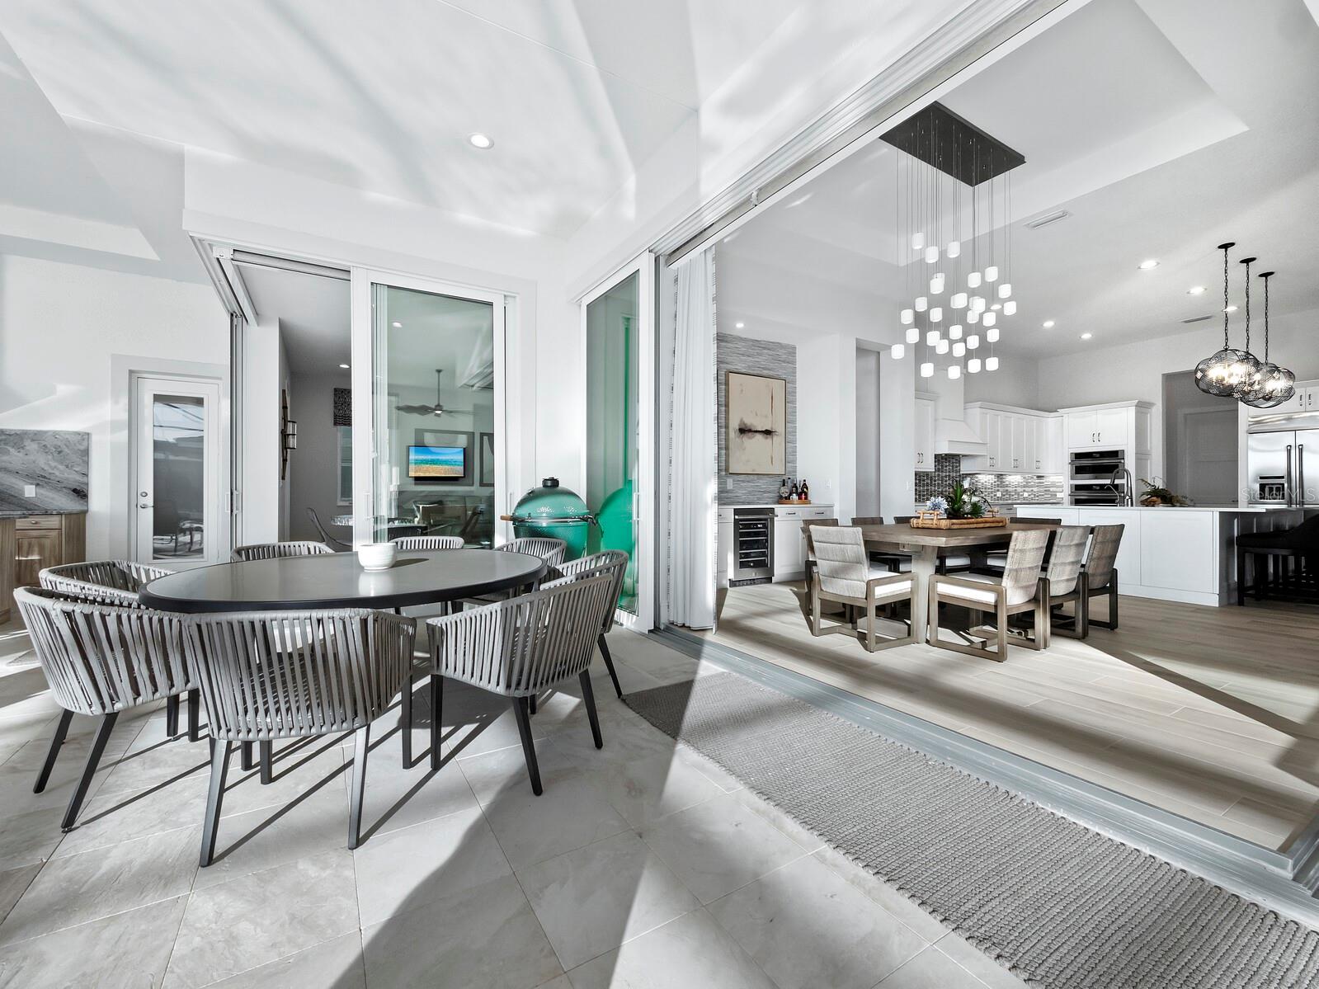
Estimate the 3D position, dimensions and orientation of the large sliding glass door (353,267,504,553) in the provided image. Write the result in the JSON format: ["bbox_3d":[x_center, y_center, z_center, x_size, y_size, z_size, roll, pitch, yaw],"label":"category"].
[{"bbox_3d":[-2.070,-0.425,4.886,1.300,3.030,0.070,0,0,-32],"label":"large sliding glass door"}]

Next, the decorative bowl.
[{"bbox_3d":[-1.418,0.316,2.685,0.180,0.120,0.180,0,0,0],"label":"decorative bowl"}]

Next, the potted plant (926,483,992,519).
[{"bbox_3d":[2.680,0.080,4.780,0.520,0.360,0.380,0,0,-32],"label":"potted plant"}]

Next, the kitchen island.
[{"bbox_3d":[6.380,0.585,6.544,3.800,0.915,2.000,0,0,-33],"label":"kitchen island"}]

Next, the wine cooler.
[{"bbox_3d":[0.915,0.603,6.283,0.610,0.875,0.610,0,0,-33],"label":"wine cooler"}]

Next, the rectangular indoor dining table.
[{"bbox_3d":[2.544,0.661,4.617,2.440,0.762,1.220,0,0,-33],"label":"rectangular indoor dining table"}]

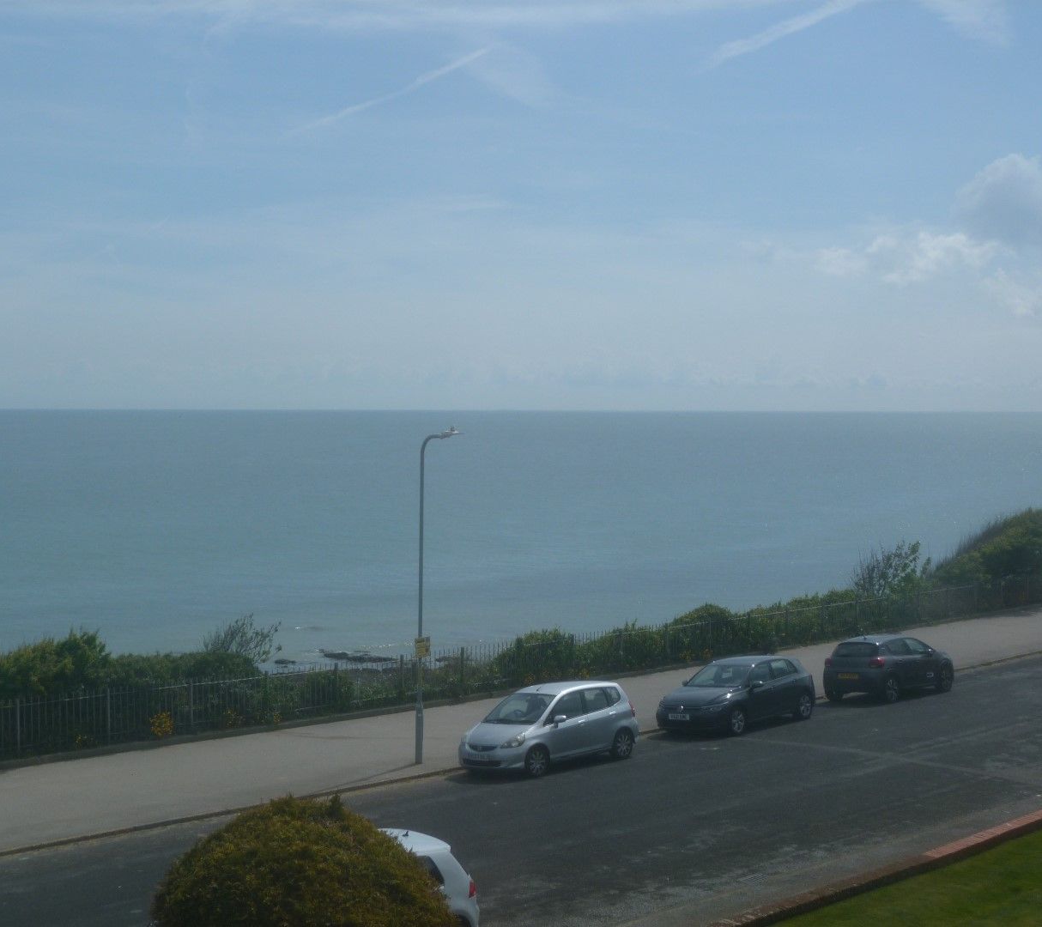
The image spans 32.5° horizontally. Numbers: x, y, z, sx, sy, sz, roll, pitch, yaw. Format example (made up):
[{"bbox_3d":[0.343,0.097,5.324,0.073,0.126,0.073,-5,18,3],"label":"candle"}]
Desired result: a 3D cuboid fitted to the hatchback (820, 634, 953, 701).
[{"bbox_3d":[9.048,4.902,43.592,1.789,1.480,3.996,0,1,43],"label":"hatchback"}]

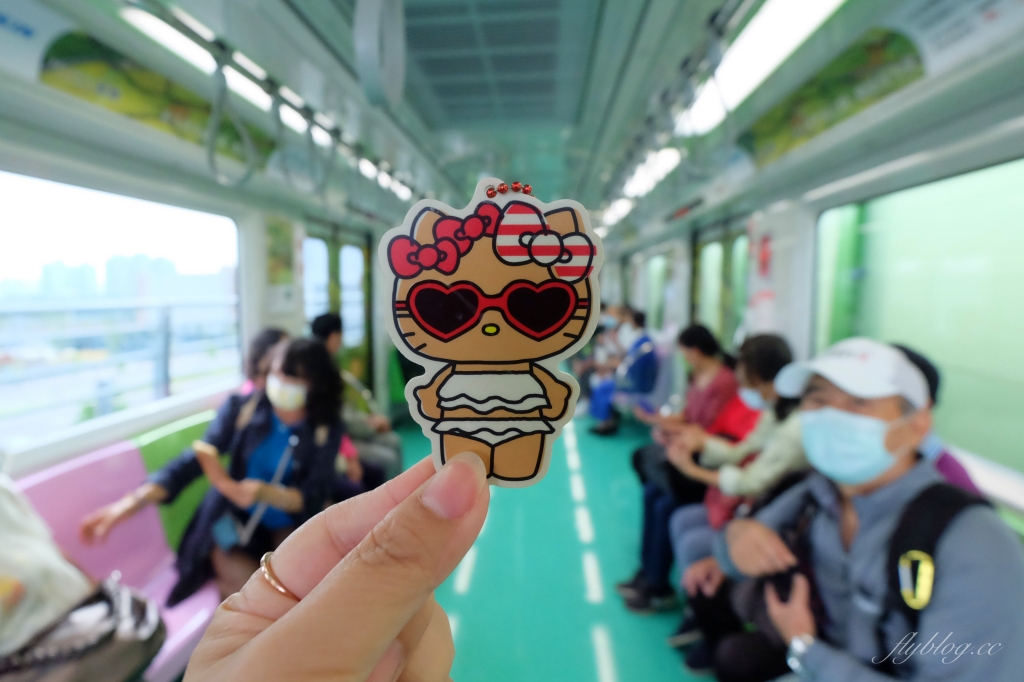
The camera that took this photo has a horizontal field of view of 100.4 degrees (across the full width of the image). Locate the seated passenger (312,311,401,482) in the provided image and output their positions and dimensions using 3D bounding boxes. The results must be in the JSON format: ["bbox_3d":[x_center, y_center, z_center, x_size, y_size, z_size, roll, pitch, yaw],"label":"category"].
[{"bbox_3d":[-0.851,0.452,2.540,0.700,1.240,0.500,0,8,1],"label":"seated passenger"}]

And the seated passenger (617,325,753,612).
[{"bbox_3d":[0.819,0.541,1.917,0.680,1.210,0.480,0,8,4],"label":"seated passenger"}]

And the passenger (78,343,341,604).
[{"bbox_3d":[-0.925,0.605,1.646,0.780,1.200,0.800,-7,11,-38],"label":"passenger"}]

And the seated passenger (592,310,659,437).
[{"bbox_3d":[1.062,0.263,3.916,0.680,1.170,0.500,0,8,4],"label":"seated passenger"}]

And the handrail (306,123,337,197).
[{"bbox_3d":[-0.725,-0.664,1.635,0.050,0.290,0.140,0,8,4],"label":"handrail"}]

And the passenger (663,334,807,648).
[{"bbox_3d":[0.864,0.593,1.567,0.630,1.210,0.480,1,9,10],"label":"passenger"}]

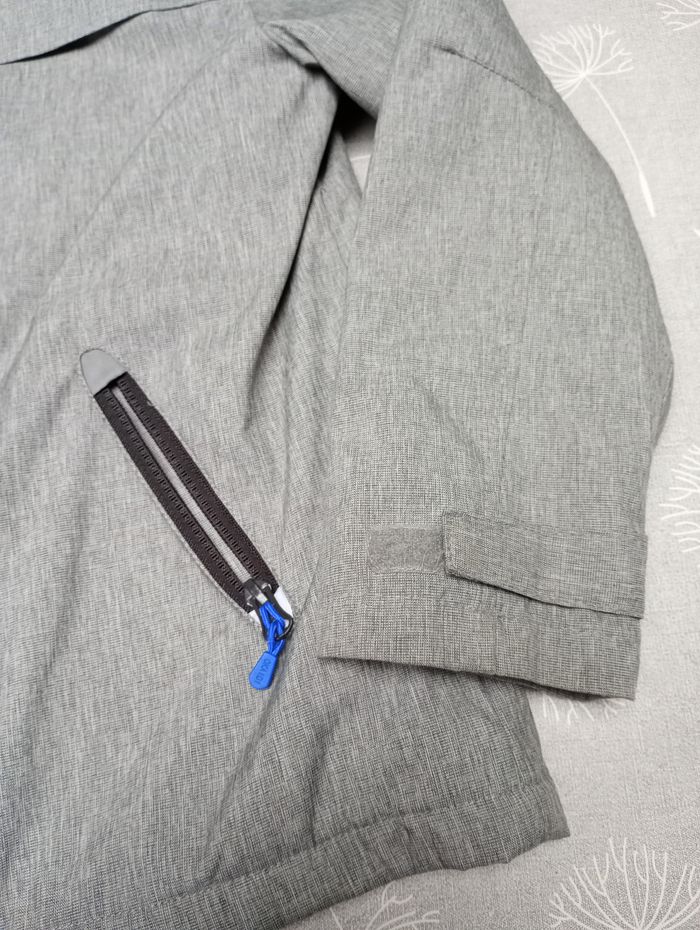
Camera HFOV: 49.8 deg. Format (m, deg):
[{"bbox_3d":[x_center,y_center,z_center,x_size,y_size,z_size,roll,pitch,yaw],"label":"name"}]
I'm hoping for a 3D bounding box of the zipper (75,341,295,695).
[{"bbox_3d":[-0.057,0.010,0.263,0.024,0.012,0.142,-30,75,-9],"label":"zipper"}]

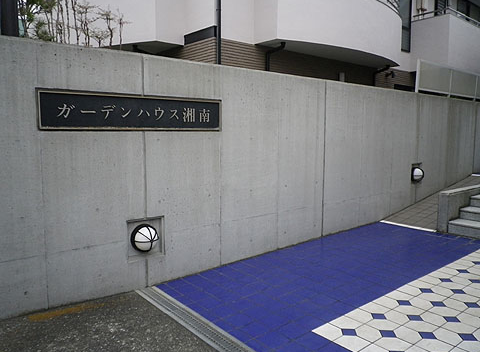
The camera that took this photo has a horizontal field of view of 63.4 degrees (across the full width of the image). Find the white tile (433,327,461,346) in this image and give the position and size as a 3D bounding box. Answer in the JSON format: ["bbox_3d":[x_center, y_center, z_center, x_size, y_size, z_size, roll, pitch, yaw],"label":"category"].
[{"bbox_3d":[1.517,1.180,2.843,0.195,0.012,0.195,-6,8,-38],"label":"white tile"}]

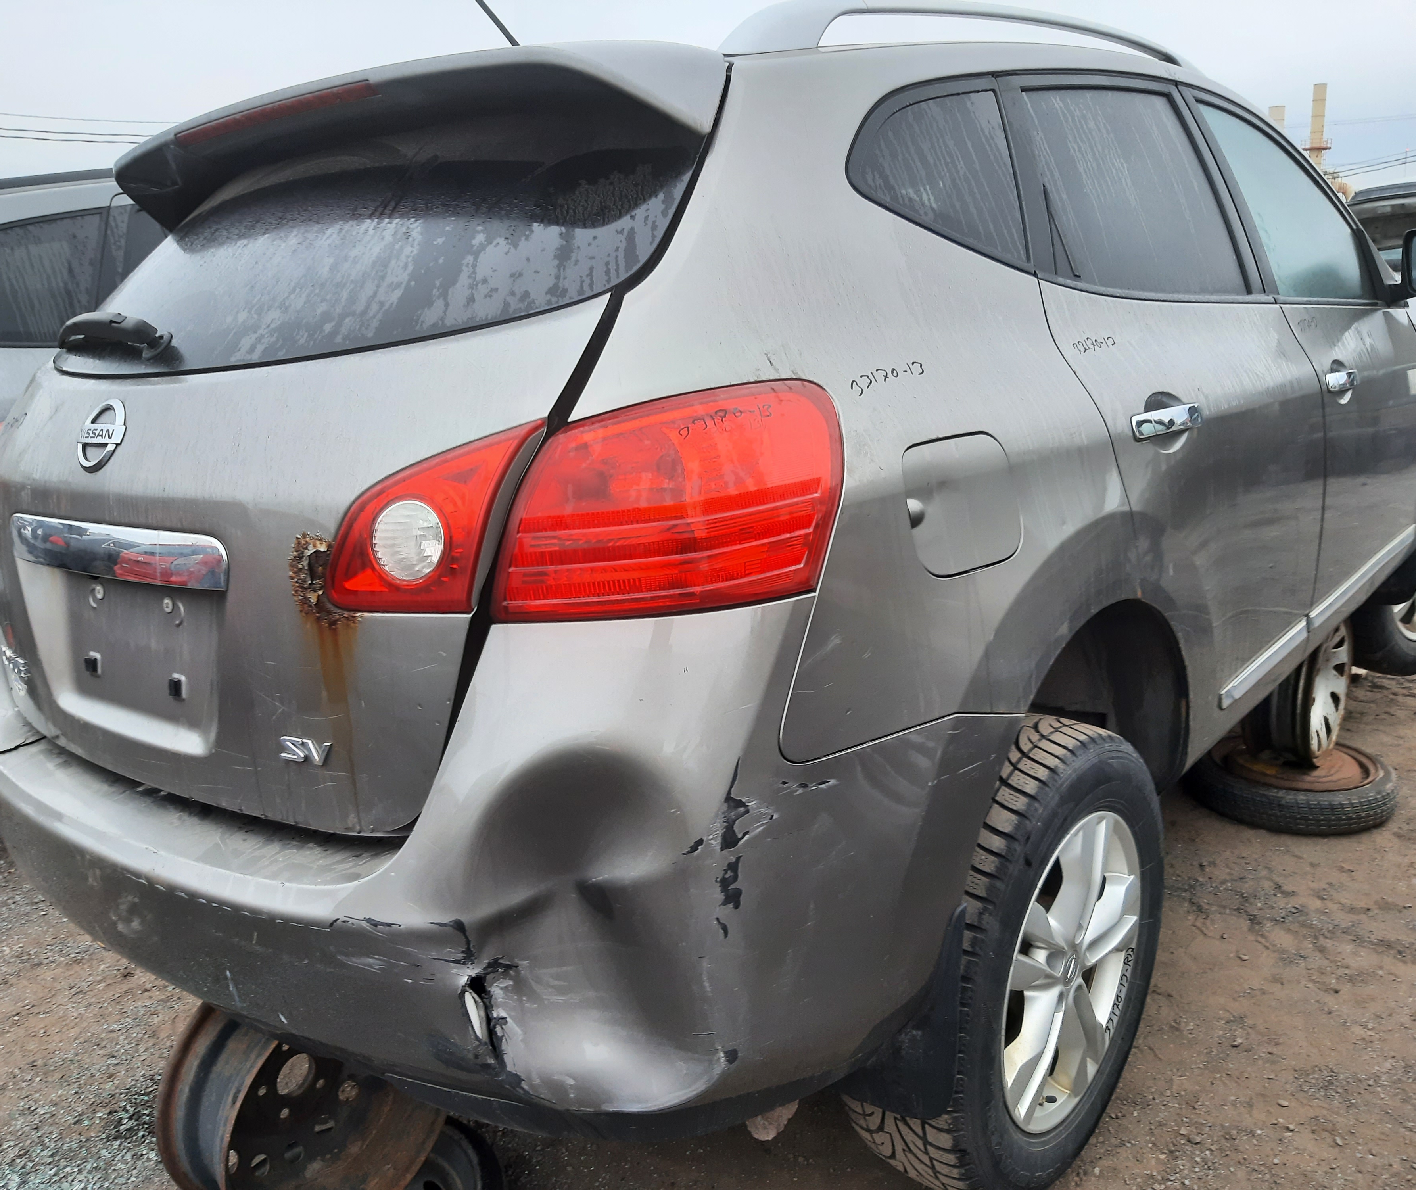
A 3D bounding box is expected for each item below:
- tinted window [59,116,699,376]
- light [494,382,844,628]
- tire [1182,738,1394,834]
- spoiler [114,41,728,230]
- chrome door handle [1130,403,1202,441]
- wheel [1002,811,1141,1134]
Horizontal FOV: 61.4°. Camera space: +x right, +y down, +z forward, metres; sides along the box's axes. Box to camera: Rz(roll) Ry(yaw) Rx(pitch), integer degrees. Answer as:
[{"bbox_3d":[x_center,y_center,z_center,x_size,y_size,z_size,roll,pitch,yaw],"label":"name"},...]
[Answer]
[{"bbox_3d":[-0.597,-0.418,1.581,1.340,0.120,0.450,7,60,40],"label":"tinted window"},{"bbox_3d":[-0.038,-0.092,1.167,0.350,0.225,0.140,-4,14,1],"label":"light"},{"bbox_3d":[1.645,0.520,3.375,0.575,0.125,0.575,8,18,39],"label":"tire"},{"bbox_3d":[-0.488,-0.623,1.679,1.270,0.160,0.330,7,18,40],"label":"spoiler"},{"bbox_3d":[0.654,-0.246,1.696,0.050,0.043,0.250,6,14,37],"label":"chrome door handle"},{"bbox_3d":[0.475,0.536,1.803,0.190,0.468,0.468,8,18,40],"label":"wheel"}]

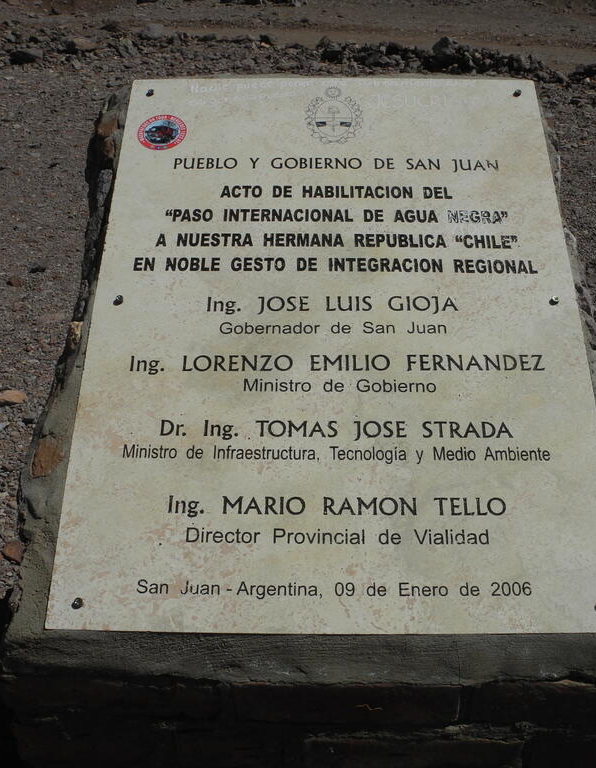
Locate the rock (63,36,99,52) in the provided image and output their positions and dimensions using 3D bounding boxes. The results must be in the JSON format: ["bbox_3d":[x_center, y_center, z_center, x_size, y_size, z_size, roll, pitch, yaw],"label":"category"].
[{"bbox_3d":[-2.605,-4.066,9.921,0.410,0.179,0.307,-7,30,-12],"label":"rock"}]

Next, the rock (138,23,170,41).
[{"bbox_3d":[-1.724,-4.215,9.919,0.365,0.182,0.292,0,30,0],"label":"rock"}]

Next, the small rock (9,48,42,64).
[{"bbox_3d":[-2.992,-3.596,9.094,0.355,0.164,0.284,-9,30,-15],"label":"small rock"}]

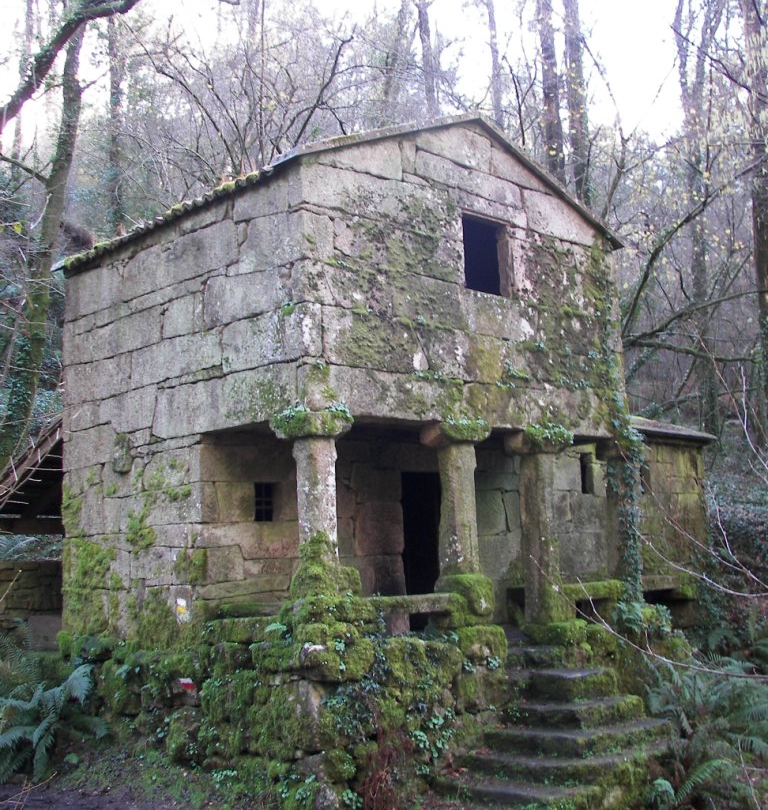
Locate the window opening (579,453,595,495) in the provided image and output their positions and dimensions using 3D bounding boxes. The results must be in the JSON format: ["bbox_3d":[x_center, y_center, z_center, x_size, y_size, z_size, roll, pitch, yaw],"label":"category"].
[{"bbox_3d":[2.561,0.921,13.936,0.253,0.535,0.220,5,-10,-42],"label":"window opening"}]

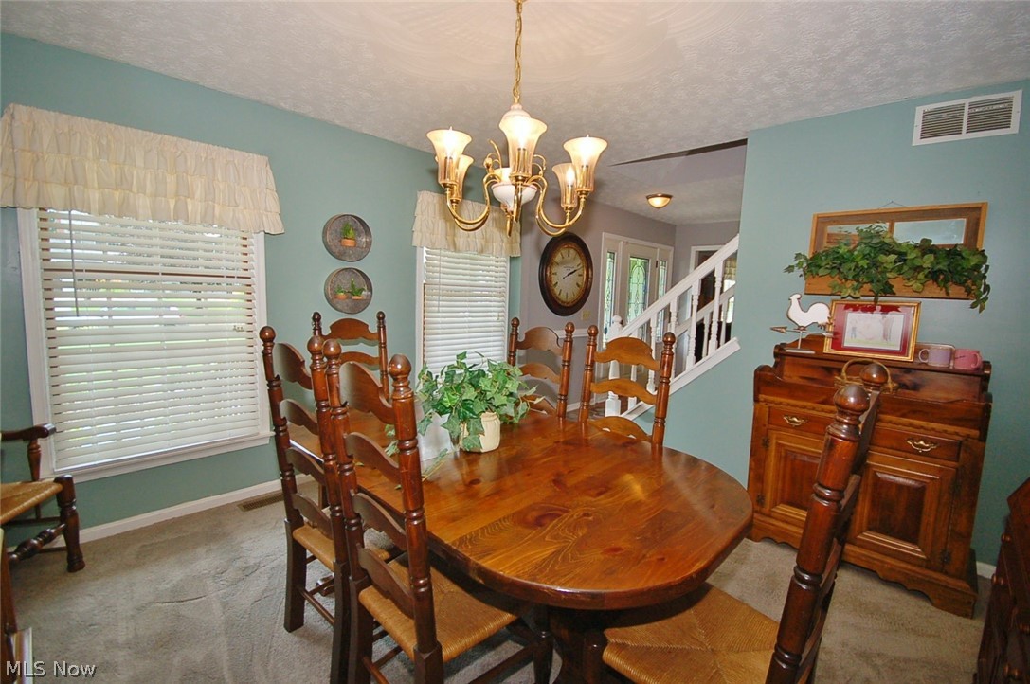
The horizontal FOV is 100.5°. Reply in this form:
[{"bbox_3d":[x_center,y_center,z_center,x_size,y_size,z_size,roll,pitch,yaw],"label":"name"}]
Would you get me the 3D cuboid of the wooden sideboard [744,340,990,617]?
[{"bbox_3d":[1.825,0.578,2.293,0.890,1.160,0.480,8,9,40],"label":"wooden sideboard"}]

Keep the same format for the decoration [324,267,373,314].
[{"bbox_3d":[-1.162,-0.358,3.013,0.070,0.325,0.325,8,9,44],"label":"decoration"}]

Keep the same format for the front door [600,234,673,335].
[{"bbox_3d":[1.709,-0.317,5.891,0.120,2.110,1.830,8,9,44],"label":"front door"}]

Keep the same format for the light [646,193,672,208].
[{"bbox_3d":[1.513,-1.472,4.488,0.265,0.150,0.265,8,9,44],"label":"light"}]

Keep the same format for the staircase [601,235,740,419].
[{"bbox_3d":[1.138,0.122,3.247,0.980,1.740,0.110,8,9,40],"label":"staircase"}]

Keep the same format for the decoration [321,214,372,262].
[{"bbox_3d":[-1.153,-0.711,2.970,0.070,0.325,0.325,8,9,44],"label":"decoration"}]

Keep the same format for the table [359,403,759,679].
[{"bbox_3d":[-0.111,0.777,1.708,1.760,0.760,1.070,8,9,41],"label":"table"}]

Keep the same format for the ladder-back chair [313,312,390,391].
[{"bbox_3d":[-0.853,0.433,2.550,0.490,1.200,0.480,8,9,42],"label":"ladder-back chair"}]

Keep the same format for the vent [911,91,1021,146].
[{"bbox_3d":[2.224,-1.106,2.129,0.365,0.200,0.025,8,9,40],"label":"vent"}]

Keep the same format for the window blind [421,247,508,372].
[{"bbox_3d":[-0.414,-0.292,3.831,0.060,1.570,0.940,8,9,44],"label":"window blind"}]

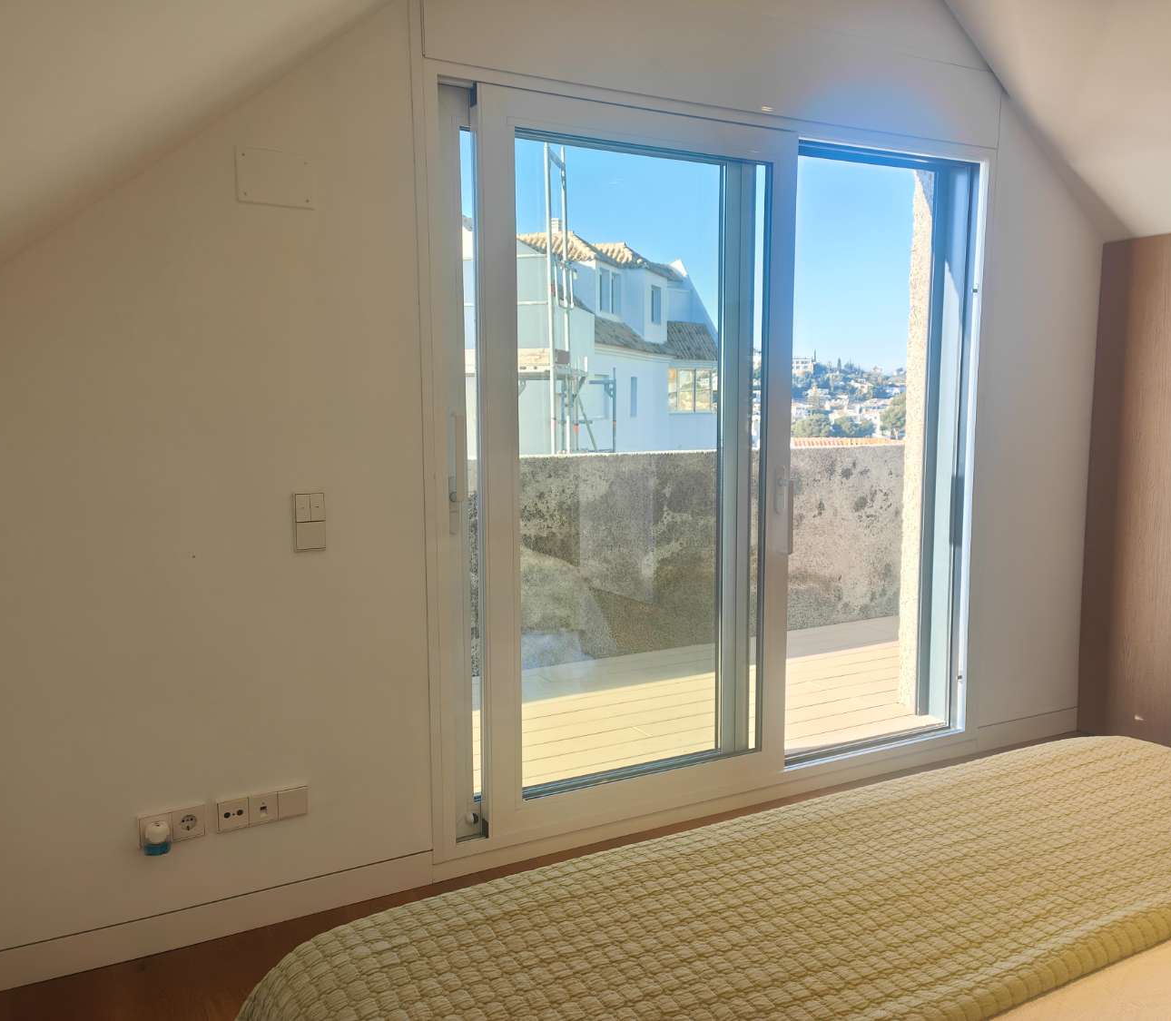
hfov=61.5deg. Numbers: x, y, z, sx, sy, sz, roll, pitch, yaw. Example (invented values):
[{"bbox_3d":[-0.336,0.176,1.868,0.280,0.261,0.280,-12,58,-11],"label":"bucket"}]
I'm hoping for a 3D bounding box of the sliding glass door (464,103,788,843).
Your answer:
[{"bbox_3d":[0.166,-0.121,2.886,1.044,2.009,0.070,-4,7,-27],"label":"sliding glass door"}]

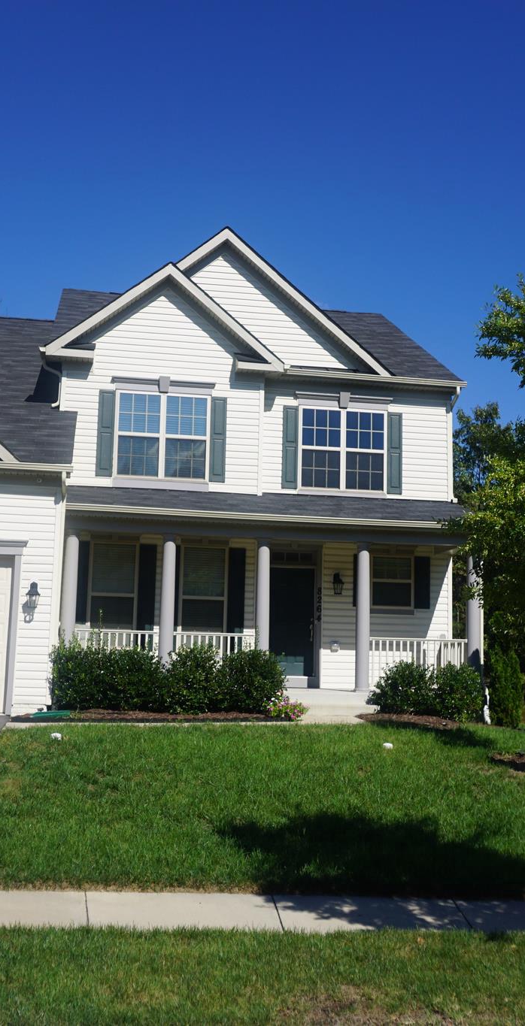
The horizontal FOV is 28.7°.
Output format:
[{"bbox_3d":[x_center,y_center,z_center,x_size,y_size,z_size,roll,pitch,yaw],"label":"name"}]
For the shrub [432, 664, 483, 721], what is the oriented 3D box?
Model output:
[{"bbox_3d":[3.212,2.969,16.890,0.900,0.950,0.900,3,-9,-9],"label":"shrub"}]

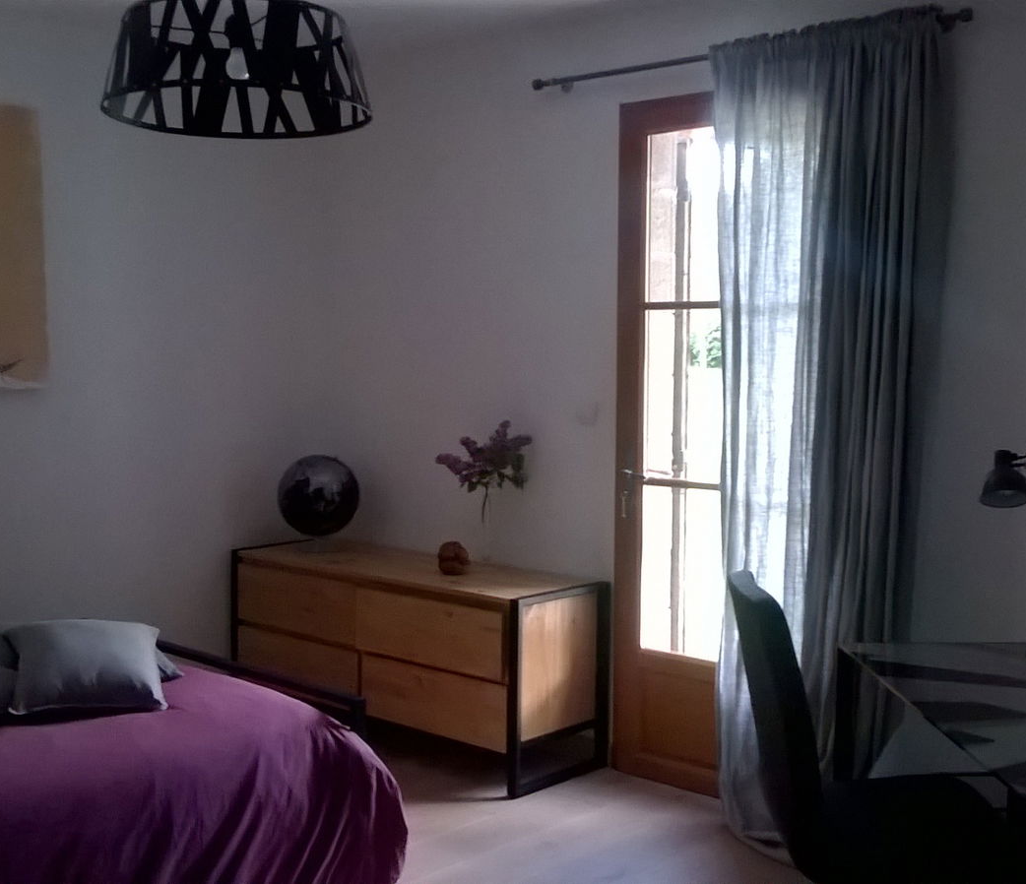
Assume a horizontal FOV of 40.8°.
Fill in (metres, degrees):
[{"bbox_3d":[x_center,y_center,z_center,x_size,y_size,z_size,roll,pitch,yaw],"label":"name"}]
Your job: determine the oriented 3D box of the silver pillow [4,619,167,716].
[{"bbox_3d":[-1.110,0.585,3.600,0.400,0.140,0.380,-1,28,-18],"label":"silver pillow"}]

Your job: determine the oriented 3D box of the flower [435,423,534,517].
[{"bbox_3d":[-0.098,0.093,4.646,0.316,0.328,0.270,4,6,42],"label":"flower"}]

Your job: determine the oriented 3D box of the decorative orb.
[{"bbox_3d":[-0.736,0.203,5.214,0.305,0.310,0.305,0,4,0],"label":"decorative orb"}]

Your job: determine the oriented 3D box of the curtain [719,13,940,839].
[{"bbox_3d":[0.825,-0.006,3.826,0.669,2.270,0.200,4,6,42],"label":"curtain"}]

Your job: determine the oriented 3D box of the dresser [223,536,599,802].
[{"bbox_3d":[-0.368,0.740,4.853,1.429,0.617,0.447,4,6,42],"label":"dresser"}]

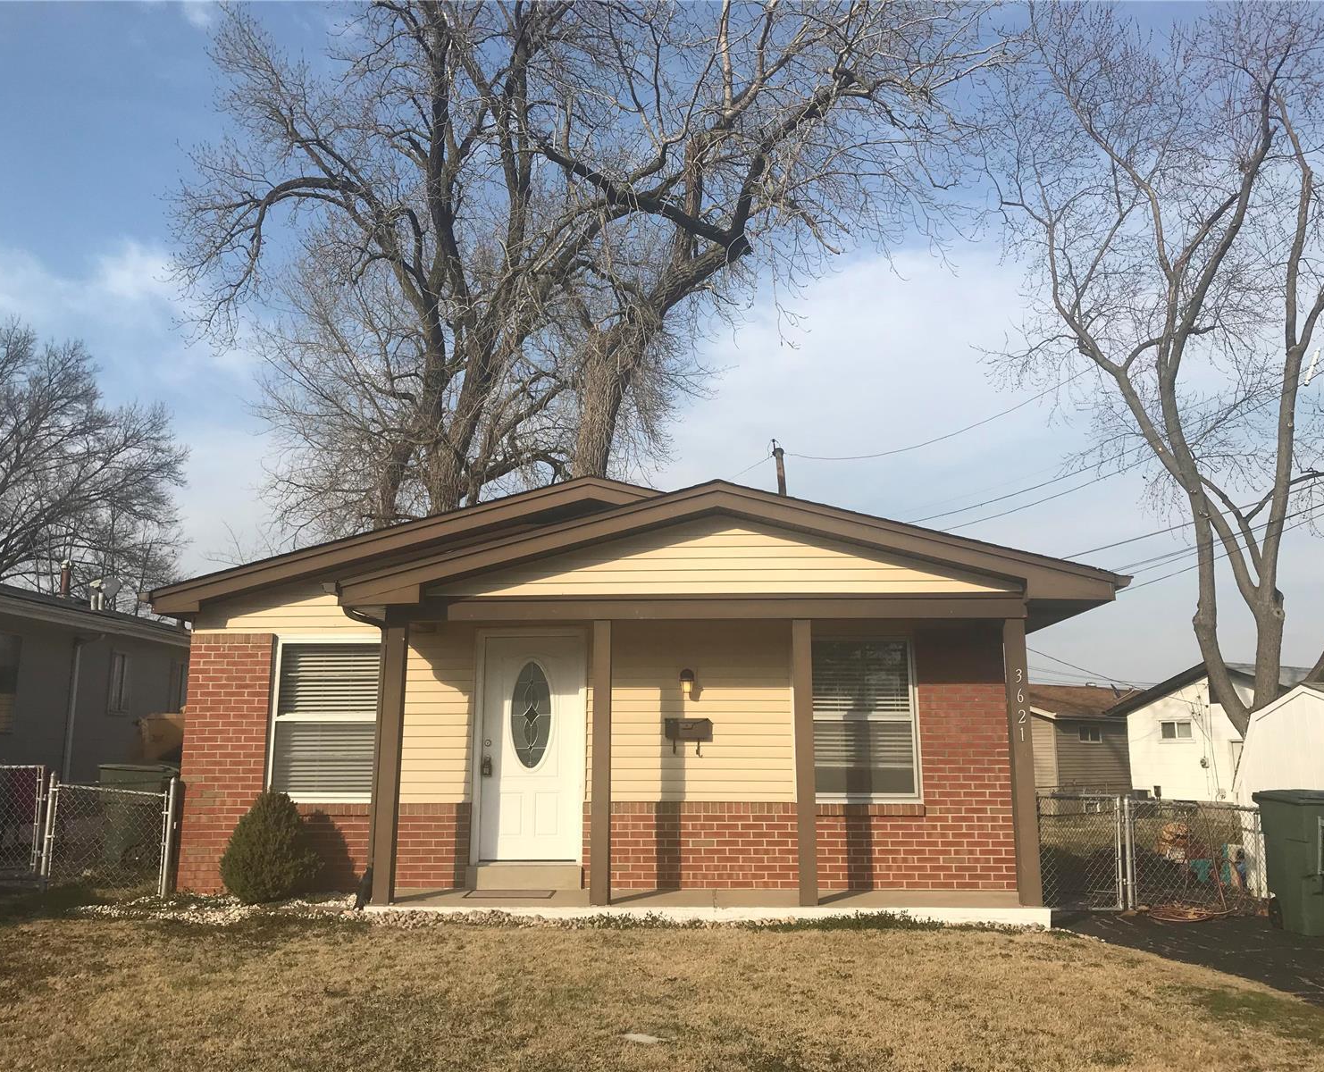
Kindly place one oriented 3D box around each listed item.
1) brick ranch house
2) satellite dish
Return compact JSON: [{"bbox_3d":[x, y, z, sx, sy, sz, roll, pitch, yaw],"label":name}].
[{"bbox_3d":[-0.257,2.257,14.991,8.240,3.770,12.300,0,-11,2],"label":"brick ranch house"},{"bbox_3d":[-10.119,1.025,21.017,0.500,0.620,0.500,-1,-11,7],"label":"satellite dish"}]

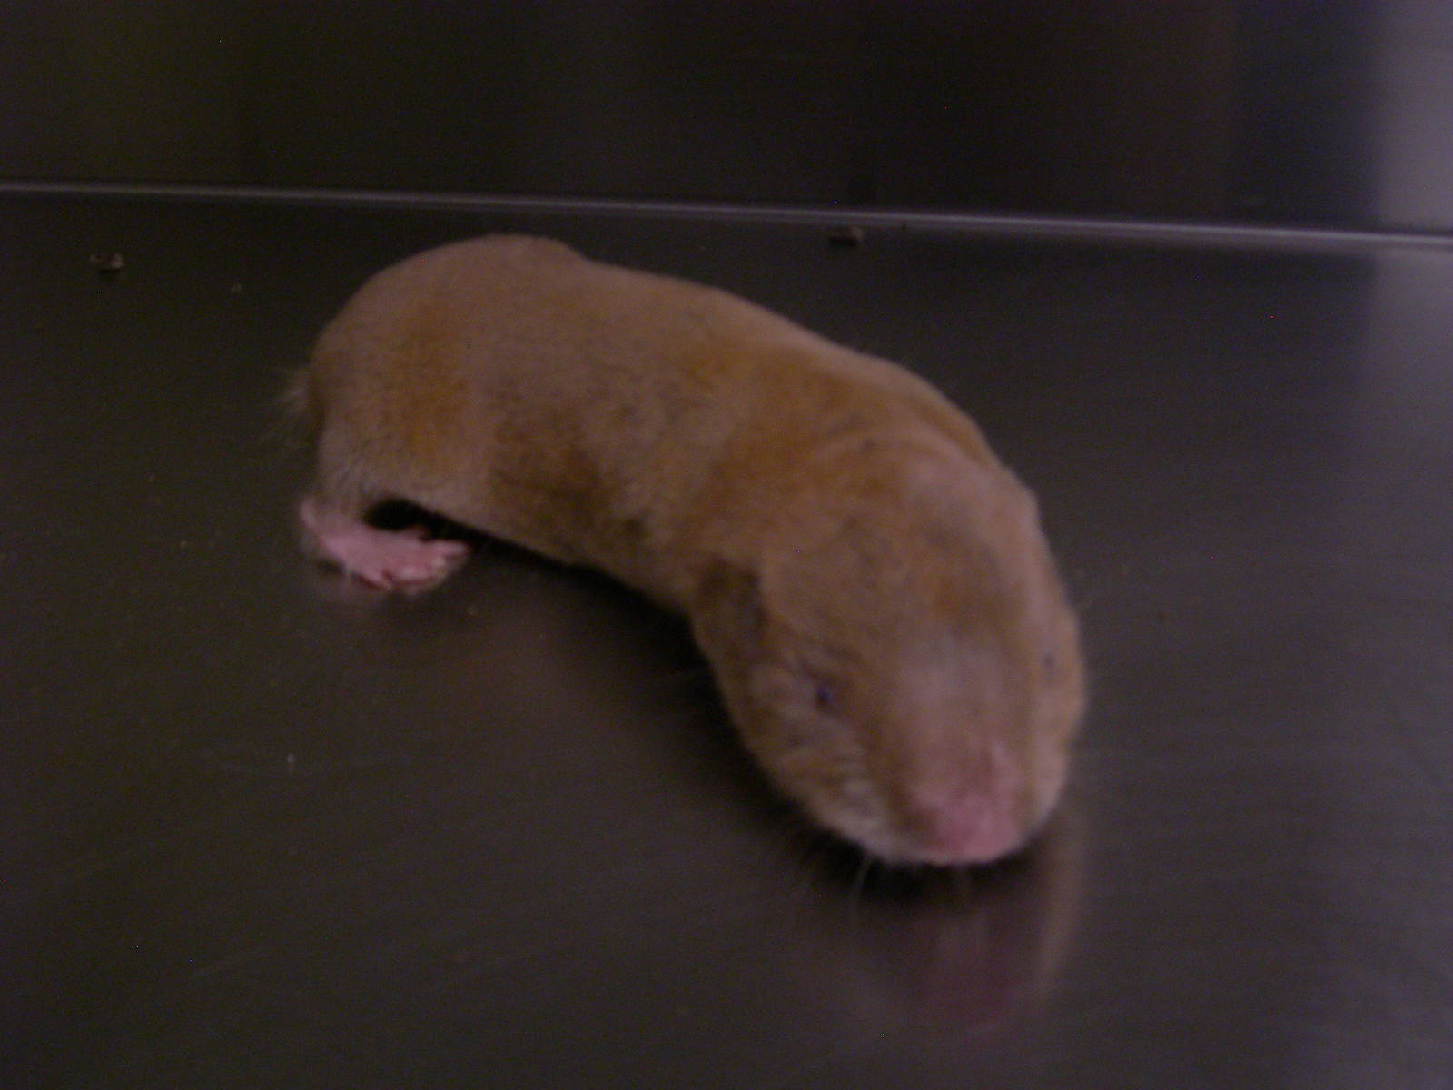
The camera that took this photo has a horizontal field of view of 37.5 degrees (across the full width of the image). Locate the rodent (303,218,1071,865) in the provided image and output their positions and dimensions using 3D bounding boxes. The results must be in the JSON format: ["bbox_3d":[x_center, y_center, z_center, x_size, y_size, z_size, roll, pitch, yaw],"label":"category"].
[{"bbox_3d":[-0.006,-0.008,0.241,0.053,0.037,0.117,-20,36,-32],"label":"rodent"}]

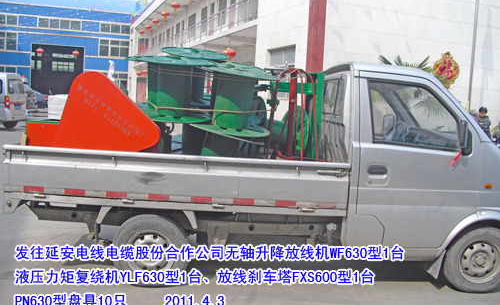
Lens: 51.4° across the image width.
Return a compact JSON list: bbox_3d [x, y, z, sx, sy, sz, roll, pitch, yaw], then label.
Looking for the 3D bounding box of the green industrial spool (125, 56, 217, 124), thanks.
[{"bbox_3d":[-0.610,-0.496,3.970,0.680,0.420,0.680,3,14,-1],"label":"green industrial spool"}]

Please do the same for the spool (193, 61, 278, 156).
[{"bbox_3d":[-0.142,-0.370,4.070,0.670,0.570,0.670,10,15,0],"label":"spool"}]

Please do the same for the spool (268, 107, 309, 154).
[{"bbox_3d":[0.220,-0.137,4.740,0.420,0.650,0.650,10,-4,-22],"label":"spool"}]

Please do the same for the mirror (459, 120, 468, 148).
[{"bbox_3d":[1.590,-0.134,3.870,0.070,0.230,0.140,4,7,9],"label":"mirror"}]

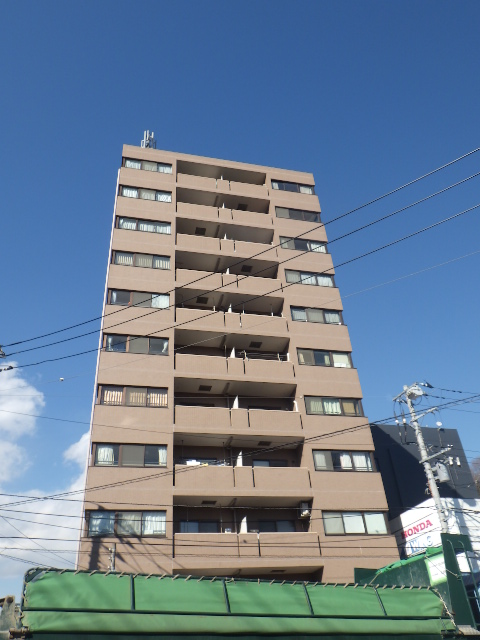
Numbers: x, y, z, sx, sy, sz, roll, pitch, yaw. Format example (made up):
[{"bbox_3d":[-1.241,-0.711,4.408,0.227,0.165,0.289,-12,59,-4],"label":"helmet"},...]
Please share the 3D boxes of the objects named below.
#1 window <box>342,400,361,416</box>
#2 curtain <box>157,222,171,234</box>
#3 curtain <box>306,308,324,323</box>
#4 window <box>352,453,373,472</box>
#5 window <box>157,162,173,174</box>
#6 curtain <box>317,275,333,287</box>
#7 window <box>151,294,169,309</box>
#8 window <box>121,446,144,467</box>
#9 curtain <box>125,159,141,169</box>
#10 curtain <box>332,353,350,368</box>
[{"bbox_3d":[5.815,4.575,26.796,1.020,1.020,0.080,5,-37,-13],"label":"window"},{"bbox_3d":[-4.673,-5.589,31.624,0.900,0.920,0.120,5,-37,-13],"label":"curtain"},{"bbox_3d":[4.404,-0.079,30.055,1.040,1.020,0.100,5,-37,-13],"label":"curtain"},{"bbox_3d":[5.868,6.760,24.620,0.919,0.936,0.100,5,-38,-13],"label":"window"},{"bbox_3d":[-4.950,-10.025,34.363,0.940,0.914,0.120,5,-38,-13],"label":"window"},{"bbox_3d":[5.260,-2.459,32.227,0.960,0.920,0.120,5,-37,-13],"label":"curtain"},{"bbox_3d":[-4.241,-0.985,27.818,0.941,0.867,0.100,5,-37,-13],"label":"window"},{"bbox_3d":[-4.700,5.980,22.848,0.950,1.000,0.100,5,-37,-13],"label":"window"},{"bbox_3d":[-7.076,-10.312,34.362,1.020,1.020,0.080,5,-37,-13],"label":"curtain"},{"bbox_3d":[5.651,2.255,28.823,0.970,0.980,0.100,5,-37,-13],"label":"curtain"}]

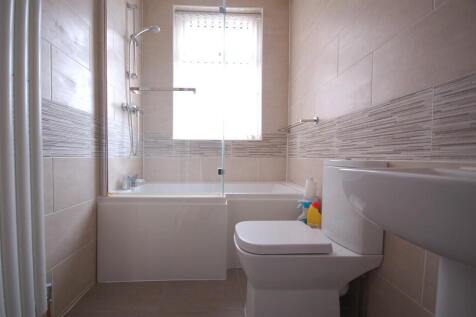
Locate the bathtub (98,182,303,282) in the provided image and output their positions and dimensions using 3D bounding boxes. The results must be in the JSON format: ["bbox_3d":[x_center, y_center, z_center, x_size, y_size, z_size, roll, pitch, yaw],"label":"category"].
[{"bbox_3d":[-0.193,0.564,1.799,1.595,0.578,0.815,1,0,-5],"label":"bathtub"}]

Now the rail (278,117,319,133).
[{"bbox_3d":[0.549,-0.298,1.865,0.122,0.055,0.670,1,0,-5],"label":"rail"}]

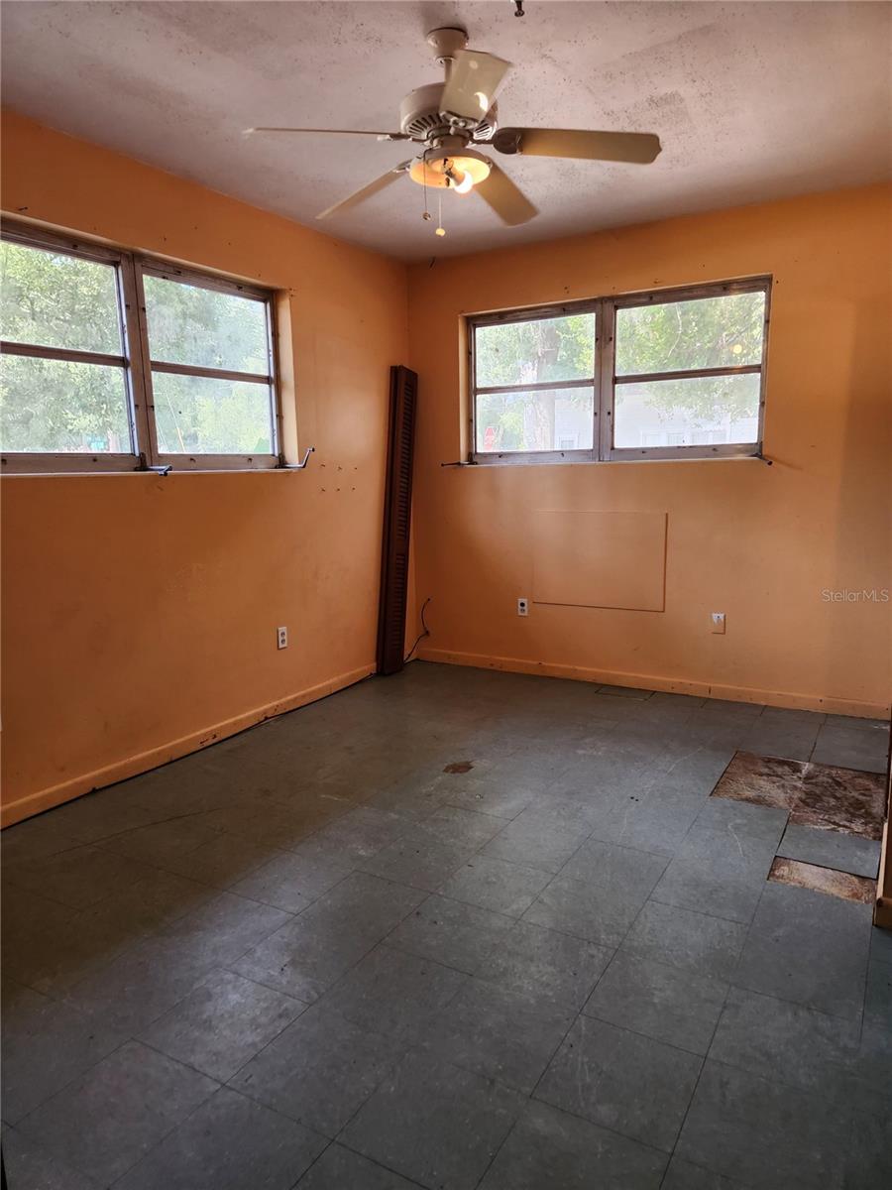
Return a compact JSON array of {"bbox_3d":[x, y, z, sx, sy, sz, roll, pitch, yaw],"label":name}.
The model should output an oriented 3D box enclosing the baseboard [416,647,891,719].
[{"bbox_3d":[1.055,0.518,4.847,2.910,0.083,0.014,4,11,30],"label":"baseboard"}]

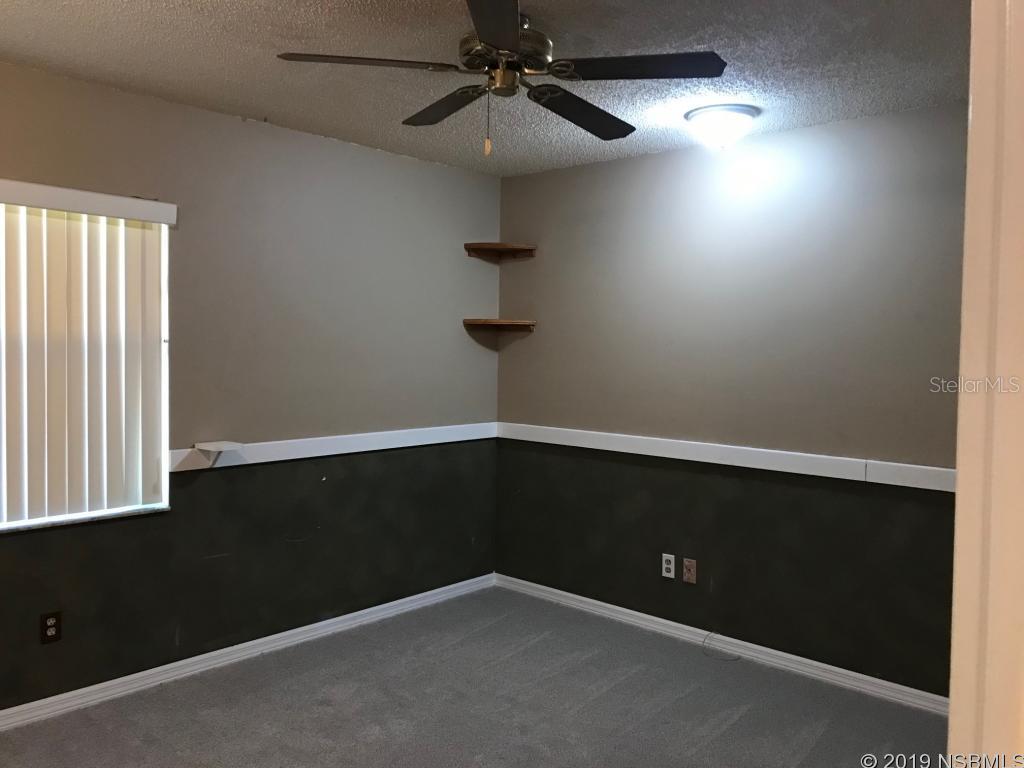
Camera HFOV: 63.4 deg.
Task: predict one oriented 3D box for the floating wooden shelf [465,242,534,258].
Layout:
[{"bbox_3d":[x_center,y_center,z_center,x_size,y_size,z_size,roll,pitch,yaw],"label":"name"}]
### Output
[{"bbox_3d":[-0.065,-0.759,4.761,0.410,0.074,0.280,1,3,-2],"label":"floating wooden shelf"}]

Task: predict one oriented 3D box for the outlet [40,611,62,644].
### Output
[{"bbox_3d":[-1.763,0.934,3.170,0.010,0.114,0.072,3,4,43],"label":"outlet"}]

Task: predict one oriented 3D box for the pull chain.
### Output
[{"bbox_3d":[-0.076,-0.789,2.510,0.020,0.195,0.020,1,3,0],"label":"pull chain"}]

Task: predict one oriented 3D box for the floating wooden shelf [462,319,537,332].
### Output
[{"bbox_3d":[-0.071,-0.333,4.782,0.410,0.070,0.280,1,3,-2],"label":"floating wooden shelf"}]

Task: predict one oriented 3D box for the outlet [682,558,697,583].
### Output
[{"bbox_3d":[0.873,0.923,4.080,0.072,0.115,0.010,3,4,43],"label":"outlet"}]

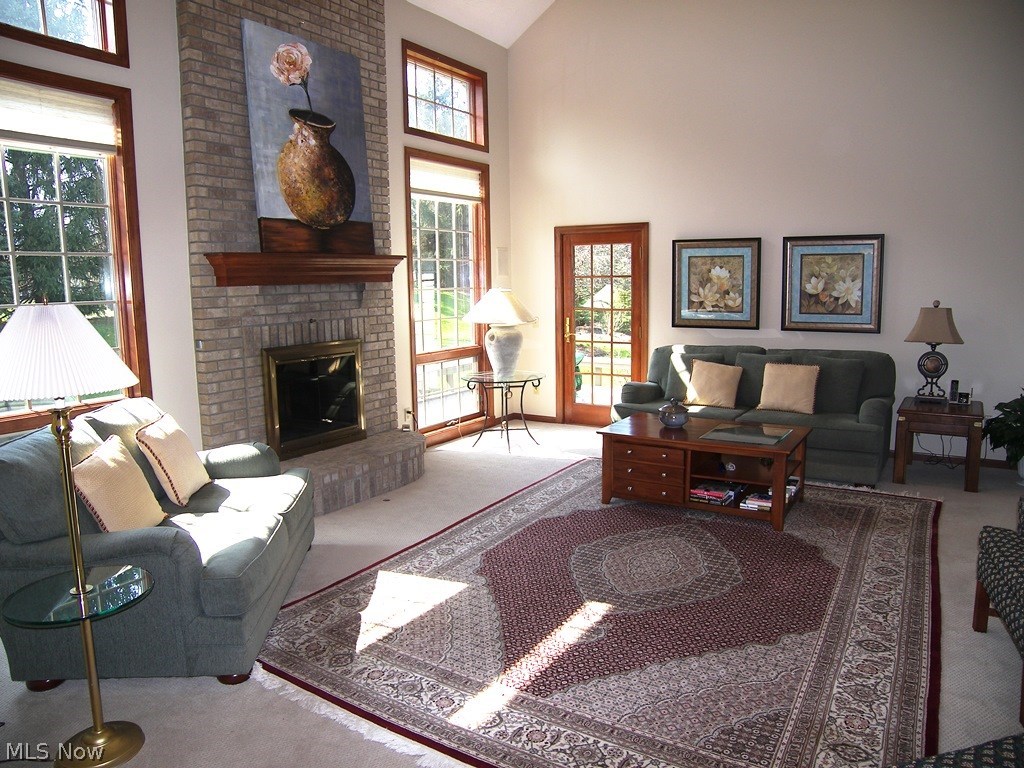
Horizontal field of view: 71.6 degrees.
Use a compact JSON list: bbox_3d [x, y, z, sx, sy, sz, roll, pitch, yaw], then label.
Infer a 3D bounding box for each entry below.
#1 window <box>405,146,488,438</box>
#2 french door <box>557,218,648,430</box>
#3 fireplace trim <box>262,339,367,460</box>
[{"bbox_3d":[-0.588,-0.843,6.977,0.100,2.680,1.311,4,10,32],"label":"window"},{"bbox_3d":[0.929,-0.582,7.374,1.048,2.087,0.100,4,10,32],"label":"french door"},{"bbox_3d":[-1.486,0.108,5.393,0.070,0.829,0.978,4,10,32],"label":"fireplace trim"}]

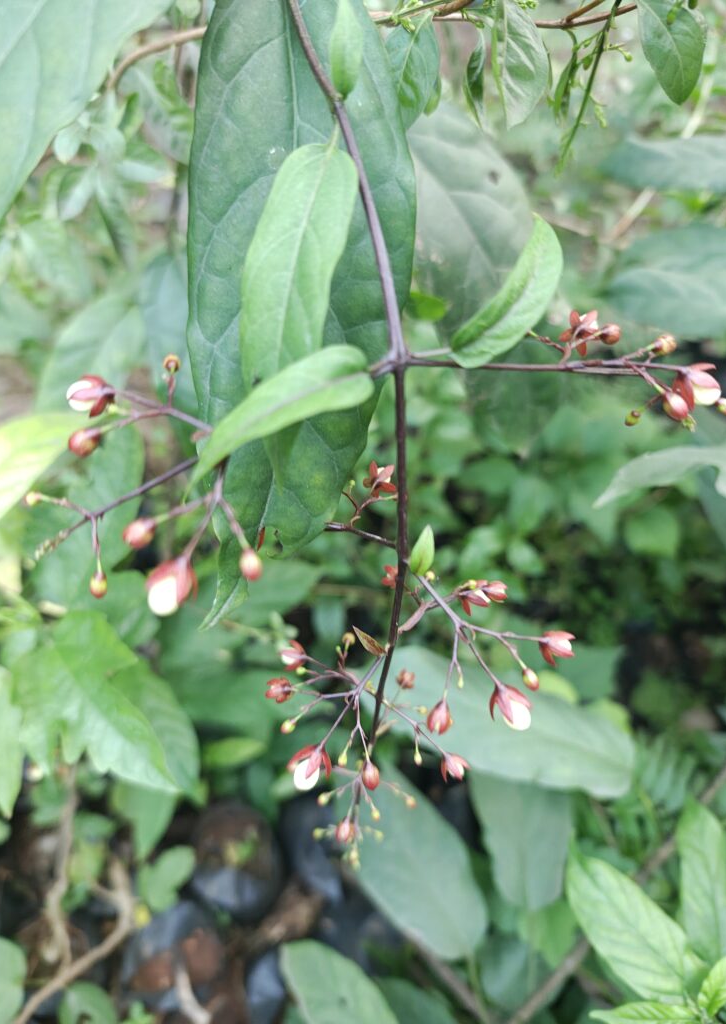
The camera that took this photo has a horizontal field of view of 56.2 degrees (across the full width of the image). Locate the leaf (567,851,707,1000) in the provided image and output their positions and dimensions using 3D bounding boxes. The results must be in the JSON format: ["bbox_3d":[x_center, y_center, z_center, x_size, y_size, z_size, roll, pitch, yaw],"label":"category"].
[{"bbox_3d":[0.176,0.267,0.440,0.050,0.018,0.125,-34,56,-17],"label":"leaf"}]

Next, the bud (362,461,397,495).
[{"bbox_3d":[0.008,-0.016,0.315,0.015,0.015,0.015,16,38,21],"label":"bud"}]

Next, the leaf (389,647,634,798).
[{"bbox_3d":[0.108,0.155,0.500,0.190,0.025,0.085,20,54,20],"label":"leaf"}]

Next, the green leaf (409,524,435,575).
[{"bbox_3d":[0.026,0.016,0.295,0.011,0.021,0.006,14,12,9],"label":"green leaf"}]

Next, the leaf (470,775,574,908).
[{"bbox_3d":[0.131,0.266,0.560,0.080,0.020,0.130,0,50,-4],"label":"leaf"}]

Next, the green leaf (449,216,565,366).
[{"bbox_3d":[0.059,-0.091,0.280,0.026,0.018,0.068,30,83,36],"label":"green leaf"}]

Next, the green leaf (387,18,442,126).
[{"bbox_3d":[0.031,-0.273,0.420,0.032,0.066,0.012,14,24,0],"label":"green leaf"}]

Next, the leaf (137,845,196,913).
[{"bbox_3d":[-0.179,0.334,0.620,0.048,0.014,0.065,28,45,22],"label":"leaf"}]

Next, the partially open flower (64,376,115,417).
[{"bbox_3d":[-0.115,-0.049,0.285,0.019,0.017,0.017,-11,36,-15],"label":"partially open flower"}]

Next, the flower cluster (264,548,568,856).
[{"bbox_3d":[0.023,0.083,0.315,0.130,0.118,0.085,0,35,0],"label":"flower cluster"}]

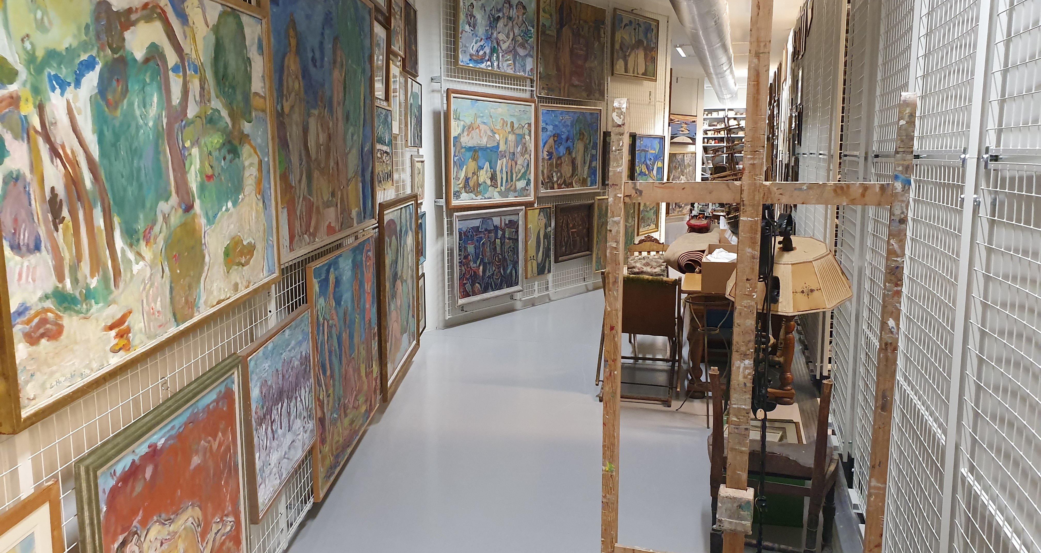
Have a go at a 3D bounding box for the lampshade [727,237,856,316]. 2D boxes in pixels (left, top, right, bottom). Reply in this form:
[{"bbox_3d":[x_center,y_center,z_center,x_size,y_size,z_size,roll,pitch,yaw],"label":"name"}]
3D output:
[{"bbox_3d":[1.162,-0.027,3.400,0.531,0.194,0.531,-7,20,3],"label":"lampshade"}]

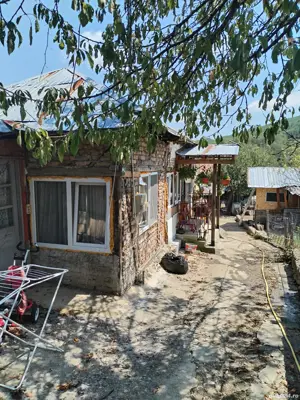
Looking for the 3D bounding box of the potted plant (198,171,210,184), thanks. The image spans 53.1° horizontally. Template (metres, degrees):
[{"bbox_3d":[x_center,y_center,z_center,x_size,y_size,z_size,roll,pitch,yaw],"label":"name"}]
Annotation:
[{"bbox_3d":[1.536,-0.637,8.500,0.350,0.400,0.350,2,7,18],"label":"potted plant"}]

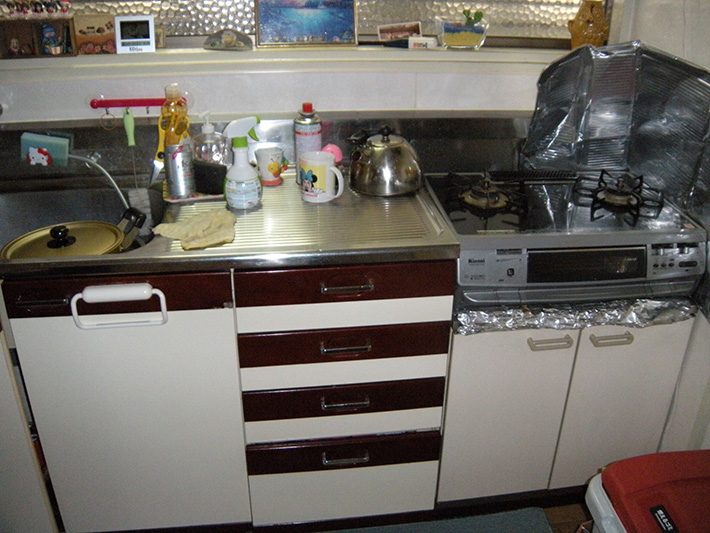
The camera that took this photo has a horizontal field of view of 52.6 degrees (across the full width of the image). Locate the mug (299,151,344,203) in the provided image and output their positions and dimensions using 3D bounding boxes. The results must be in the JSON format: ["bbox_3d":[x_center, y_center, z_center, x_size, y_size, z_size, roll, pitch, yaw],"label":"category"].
[{"bbox_3d":[-0.076,-0.214,1.724,0.104,0.101,0.081,-3,29,-7],"label":"mug"}]

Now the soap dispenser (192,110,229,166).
[{"bbox_3d":[-0.355,-0.289,1.756,0.088,0.180,0.080,17,33,27],"label":"soap dispenser"}]

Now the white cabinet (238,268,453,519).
[{"bbox_3d":[-0.047,0.215,1.885,0.470,0.755,0.460,-3,29,-7],"label":"white cabinet"}]

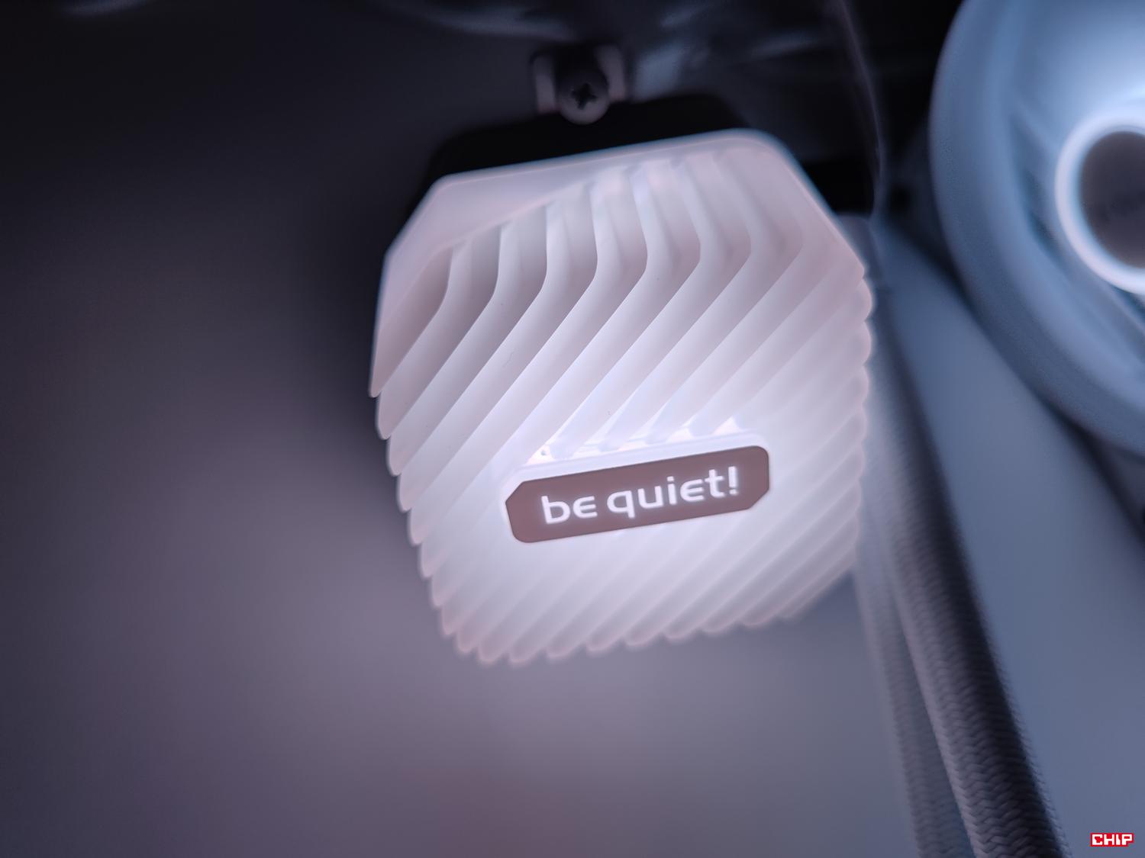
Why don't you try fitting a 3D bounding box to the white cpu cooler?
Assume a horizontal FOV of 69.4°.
[{"bbox_3d":[0.008,-0.004,0.143,0.071,0.073,0.049,-9,34,2],"label":"white cpu cooler"}]

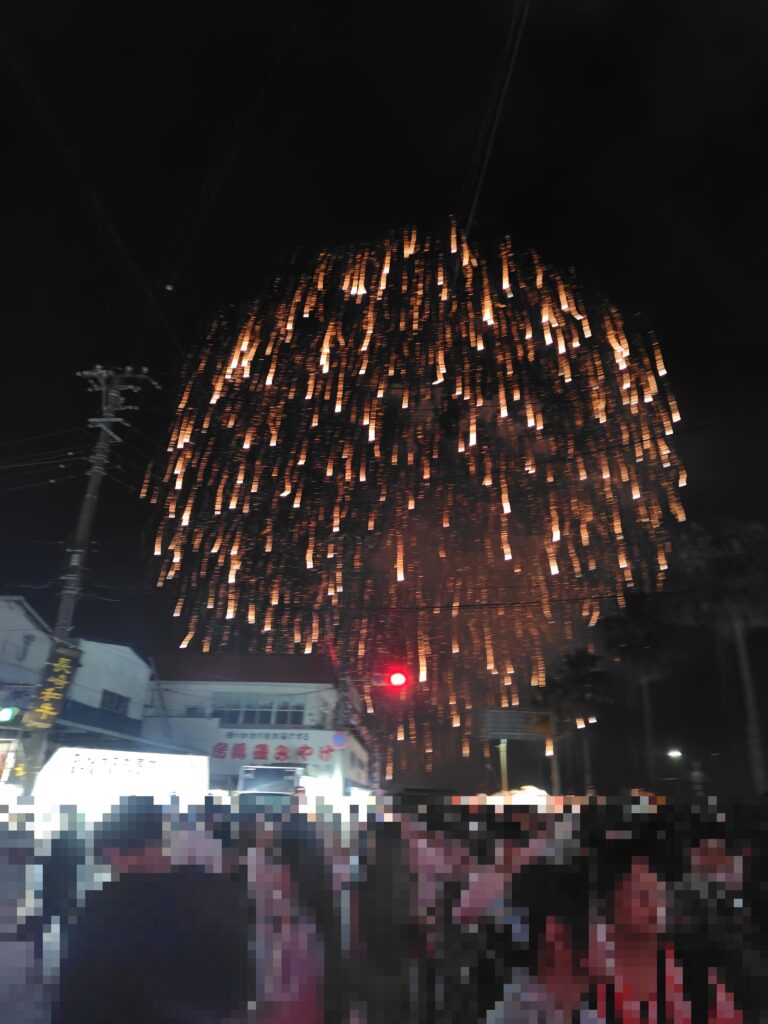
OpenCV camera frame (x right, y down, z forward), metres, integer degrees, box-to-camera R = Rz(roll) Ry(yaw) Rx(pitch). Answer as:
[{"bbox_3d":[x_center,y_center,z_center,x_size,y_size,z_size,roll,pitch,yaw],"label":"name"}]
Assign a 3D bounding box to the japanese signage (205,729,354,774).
[{"bbox_3d":[-4.304,10.000,28.392,5.950,1.680,0.200,0,-23,1],"label":"japanese signage"}]

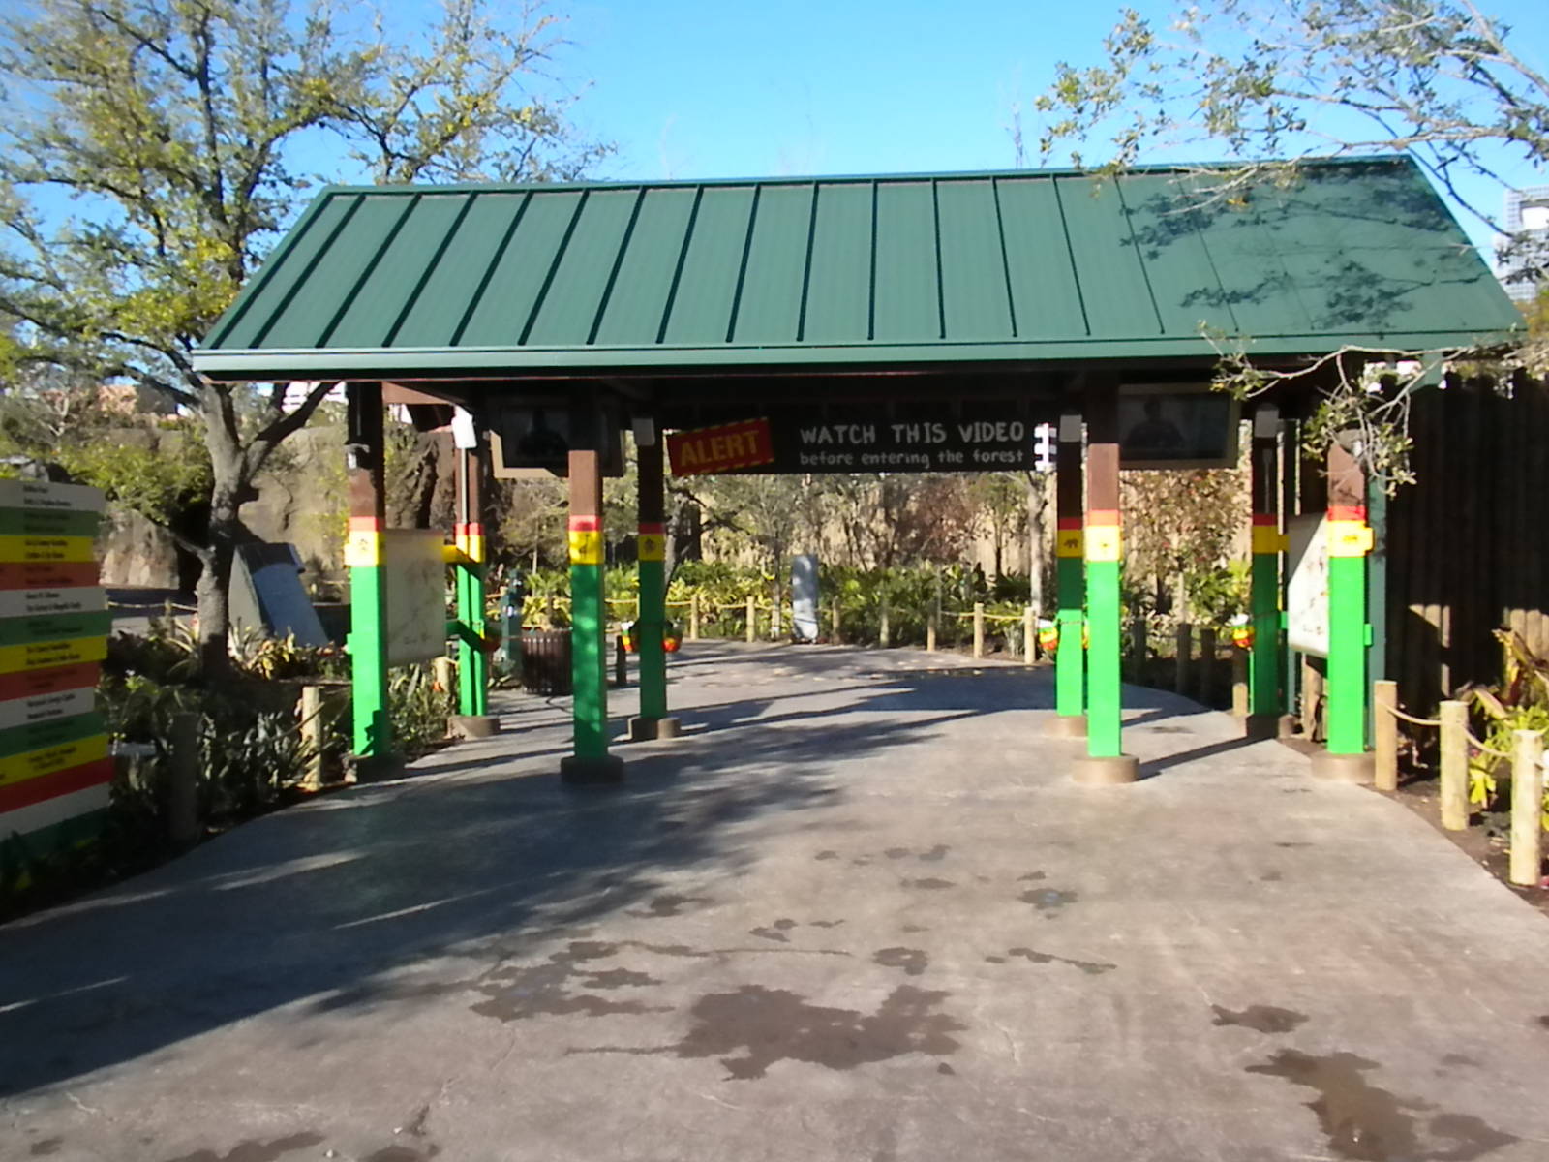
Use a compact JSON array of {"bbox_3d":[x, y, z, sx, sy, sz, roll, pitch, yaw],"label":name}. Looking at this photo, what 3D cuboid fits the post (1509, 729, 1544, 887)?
[{"bbox_3d":[3.490,1.037,7.690,0.136,0.729,0.136,-1,1,5],"label":"post"}]

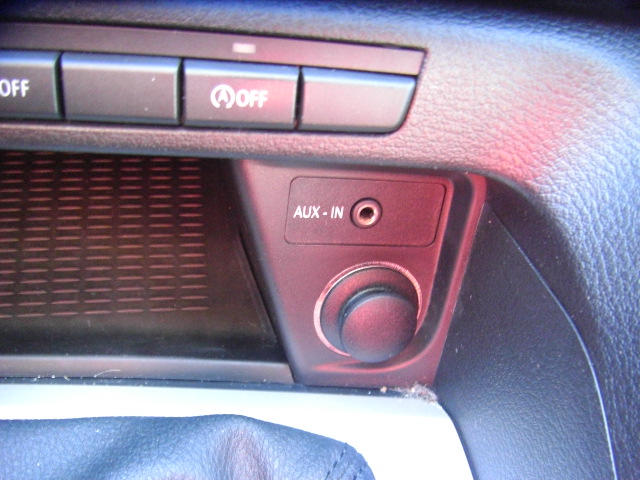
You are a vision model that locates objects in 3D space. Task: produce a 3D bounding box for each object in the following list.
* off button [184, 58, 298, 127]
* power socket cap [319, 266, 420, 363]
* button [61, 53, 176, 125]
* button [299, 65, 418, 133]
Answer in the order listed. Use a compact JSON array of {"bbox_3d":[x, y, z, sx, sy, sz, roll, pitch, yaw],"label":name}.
[{"bbox_3d":[-0.019,-0.034,0.166,0.026,0.015,0.007,1,16,-10],"label":"off button"},{"bbox_3d":[0.014,0.021,0.179,0.026,0.026,0.011,1,25,-16],"label":"power socket cap"},{"bbox_3d":[-0.045,-0.035,0.161,0.025,0.015,0.007,1,16,-10],"label":"button"},{"bbox_3d":[0.009,-0.034,0.171,0.026,0.015,0.007,1,16,-10],"label":"button"}]

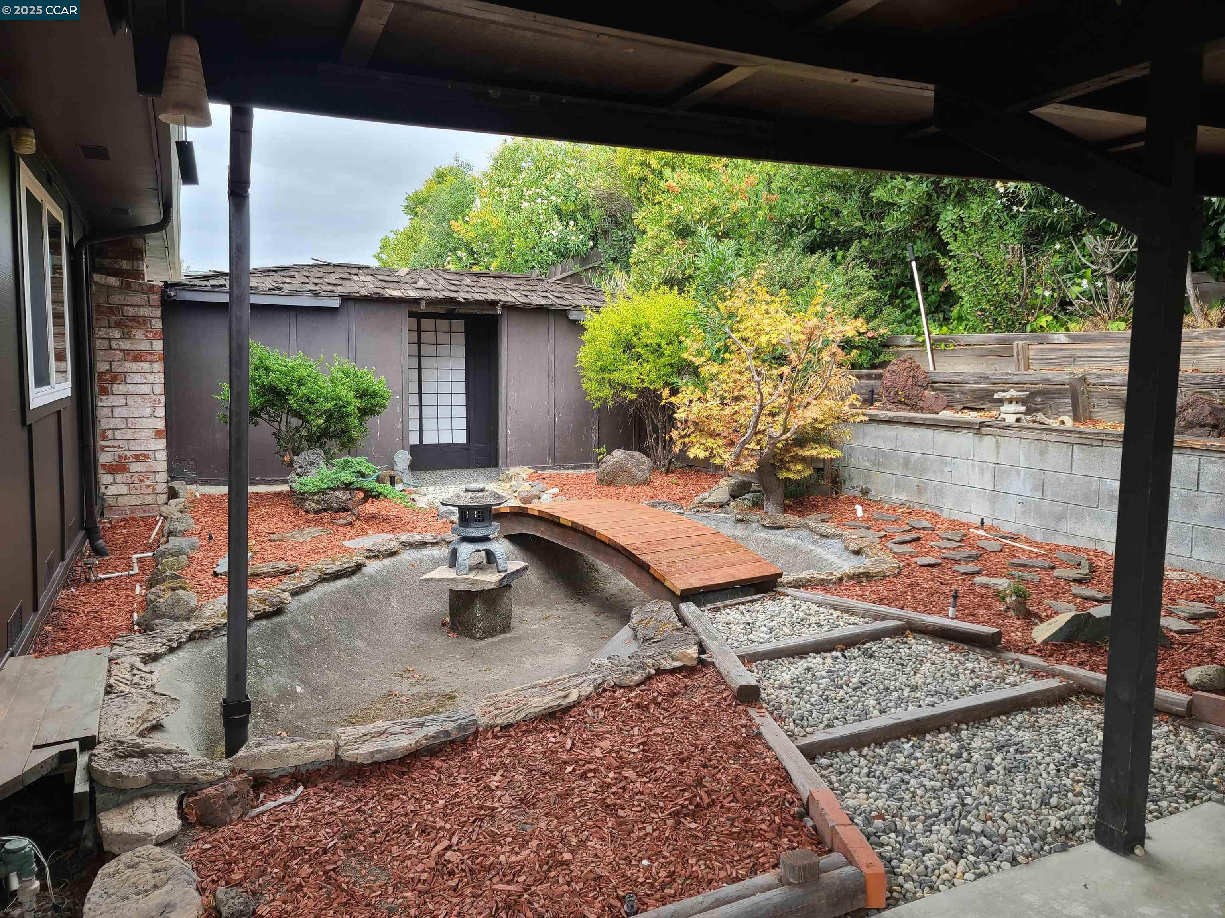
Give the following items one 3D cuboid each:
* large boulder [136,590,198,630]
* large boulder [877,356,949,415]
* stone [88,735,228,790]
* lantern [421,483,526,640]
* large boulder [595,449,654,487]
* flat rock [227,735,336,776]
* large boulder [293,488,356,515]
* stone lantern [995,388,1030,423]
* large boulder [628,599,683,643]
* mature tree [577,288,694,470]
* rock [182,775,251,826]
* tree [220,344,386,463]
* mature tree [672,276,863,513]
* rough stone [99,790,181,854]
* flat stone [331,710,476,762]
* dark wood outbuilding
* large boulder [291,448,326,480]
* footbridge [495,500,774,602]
[{"bbox_3d":[-1.993,0.677,3.950,0.260,0.190,0.240,-2,7,-25],"label":"large boulder"},{"bbox_3d":[2.590,-0.633,7.600,0.600,0.500,0.450,2,6,10],"label":"large boulder"},{"bbox_3d":[-1.343,0.919,2.670,0.420,0.080,0.210,2,6,10],"label":"stone"},{"bbox_3d":[-0.761,0.557,4.924,0.550,0.830,0.470,2,6,8],"label":"lantern"},{"bbox_3d":[0.122,0.083,9.000,0.560,0.380,0.460,-2,7,-25],"label":"large boulder"},{"bbox_3d":[-1.003,0.920,2.750,0.310,0.080,0.150,0,6,-7],"label":"flat rock"},{"bbox_3d":[-2.259,0.338,6.950,0.490,0.220,0.380,1,6,0],"label":"large boulder"},{"bbox_3d":[2.897,-0.385,6.406,0.240,0.250,0.240,4,7,24],"label":"stone lantern"},{"bbox_3d":[0.197,0.756,4.100,0.250,0.140,0.260,0,6,-10],"label":"large boulder"},{"bbox_3d":[0.268,-0.901,10.100,1.400,2.120,1.350,1,6,0],"label":"mature tree"},{"bbox_3d":[-1.157,1.006,2.600,0.190,0.130,0.150,-2,7,-25],"label":"rock"},{"bbox_3d":[-2.599,-0.415,7.450,1.420,1.150,1.250,-2,7,-25],"label":"tree"},{"bbox_3d":[1.220,-0.510,6.980,1.470,1.860,1.380,1,6,0],"label":"mature tree"},{"bbox_3d":[-1.345,1.043,2.520,0.240,0.110,0.200,-2,7,-25],"label":"rough stone"},{"bbox_3d":[-0.658,0.905,2.894,0.440,0.080,0.160,-2,6,-23],"label":"flat stone"},{"bbox_3d":[-2.419,-1.128,10.743,5.350,2.370,3.000,-2,7,-25],"label":"dark wood outbuilding"},{"bbox_3d":[-2.515,0.043,7.300,0.290,0.260,0.260,-2,7,-25],"label":"large boulder"},{"bbox_3d":[-0.074,0.508,6.031,0.740,0.330,2.680,-3,8,-34],"label":"footbridge"}]

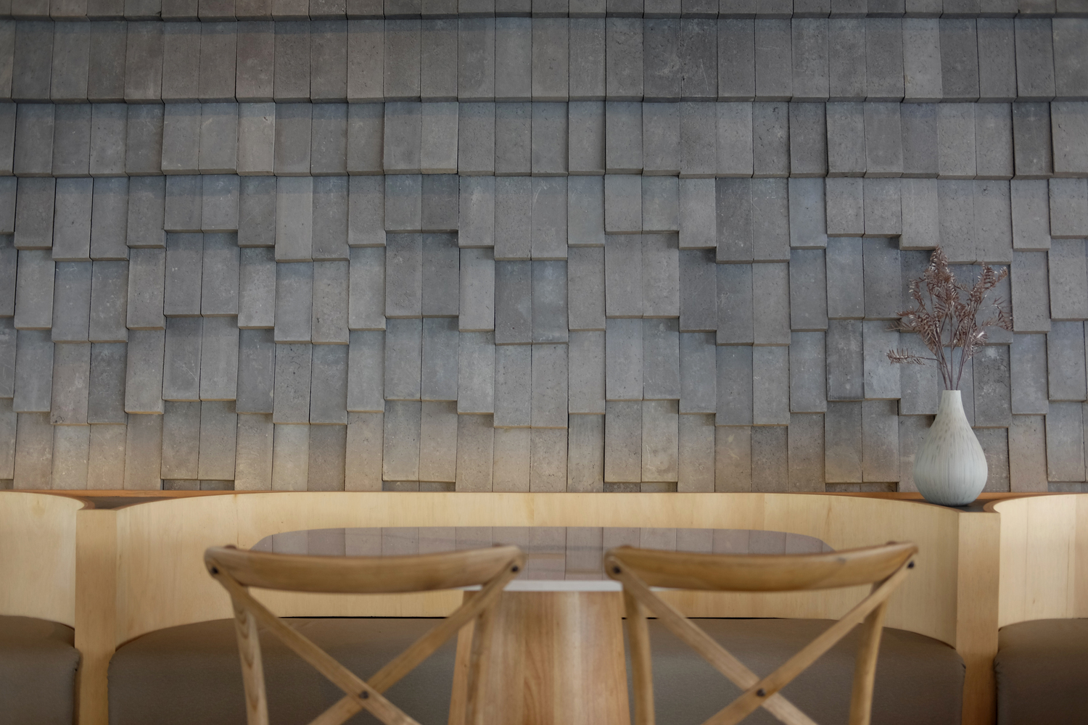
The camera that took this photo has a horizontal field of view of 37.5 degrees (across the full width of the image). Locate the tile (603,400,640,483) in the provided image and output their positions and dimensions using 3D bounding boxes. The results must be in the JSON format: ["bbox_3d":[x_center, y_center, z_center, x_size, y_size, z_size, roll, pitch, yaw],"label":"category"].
[{"bbox_3d":[0.214,0.209,4.371,0.099,0.240,0.042,0,-9,0],"label":"tile"}]

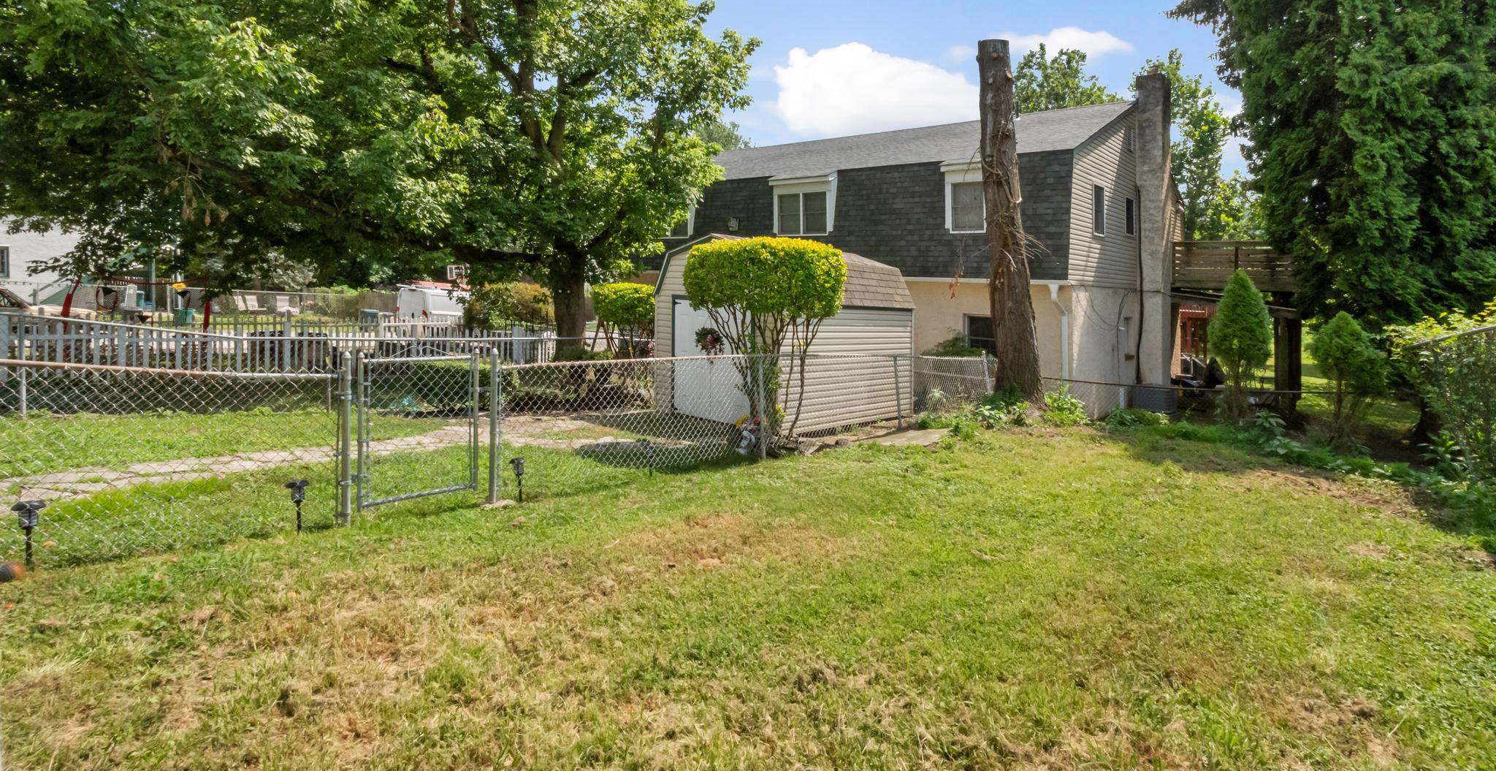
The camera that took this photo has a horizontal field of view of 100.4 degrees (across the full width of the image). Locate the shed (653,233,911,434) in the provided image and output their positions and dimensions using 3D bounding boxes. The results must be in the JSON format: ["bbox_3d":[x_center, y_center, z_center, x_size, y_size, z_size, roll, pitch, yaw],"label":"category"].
[{"bbox_3d":[0.820,-0.930,11.100,2.650,2.950,3.750,5,7,44],"label":"shed"}]

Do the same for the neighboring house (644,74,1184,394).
[{"bbox_3d":[4.700,-3.750,20.200,13.800,8.300,9.300,5,7,44],"label":"neighboring house"}]

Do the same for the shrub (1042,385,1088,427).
[{"bbox_3d":[5.460,0.340,10.700,0.730,0.700,0.680,3,5,27],"label":"shrub"}]

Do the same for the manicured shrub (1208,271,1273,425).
[{"bbox_3d":[7.880,-0.620,10.000,0.850,2.400,0.850,4,6,38],"label":"manicured shrub"}]

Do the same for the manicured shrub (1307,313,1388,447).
[{"bbox_3d":[8.250,-0.100,8.600,0.820,1.800,0.820,5,7,44],"label":"manicured shrub"}]

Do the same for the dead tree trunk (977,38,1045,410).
[{"bbox_3d":[4.800,-2.800,11.300,1.000,6.500,0.850,3,5,23],"label":"dead tree trunk"}]

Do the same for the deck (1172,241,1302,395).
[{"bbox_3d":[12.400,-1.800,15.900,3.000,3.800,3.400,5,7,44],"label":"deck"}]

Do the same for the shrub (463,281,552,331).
[{"bbox_3d":[-7.500,-2.400,19.500,2.600,1.900,2.300,-1,5,-21],"label":"shrub"}]

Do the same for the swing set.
[{"bbox_3d":[-13.300,-1.500,13.600,2.500,1.850,1.600,-3,6,-37],"label":"swing set"}]

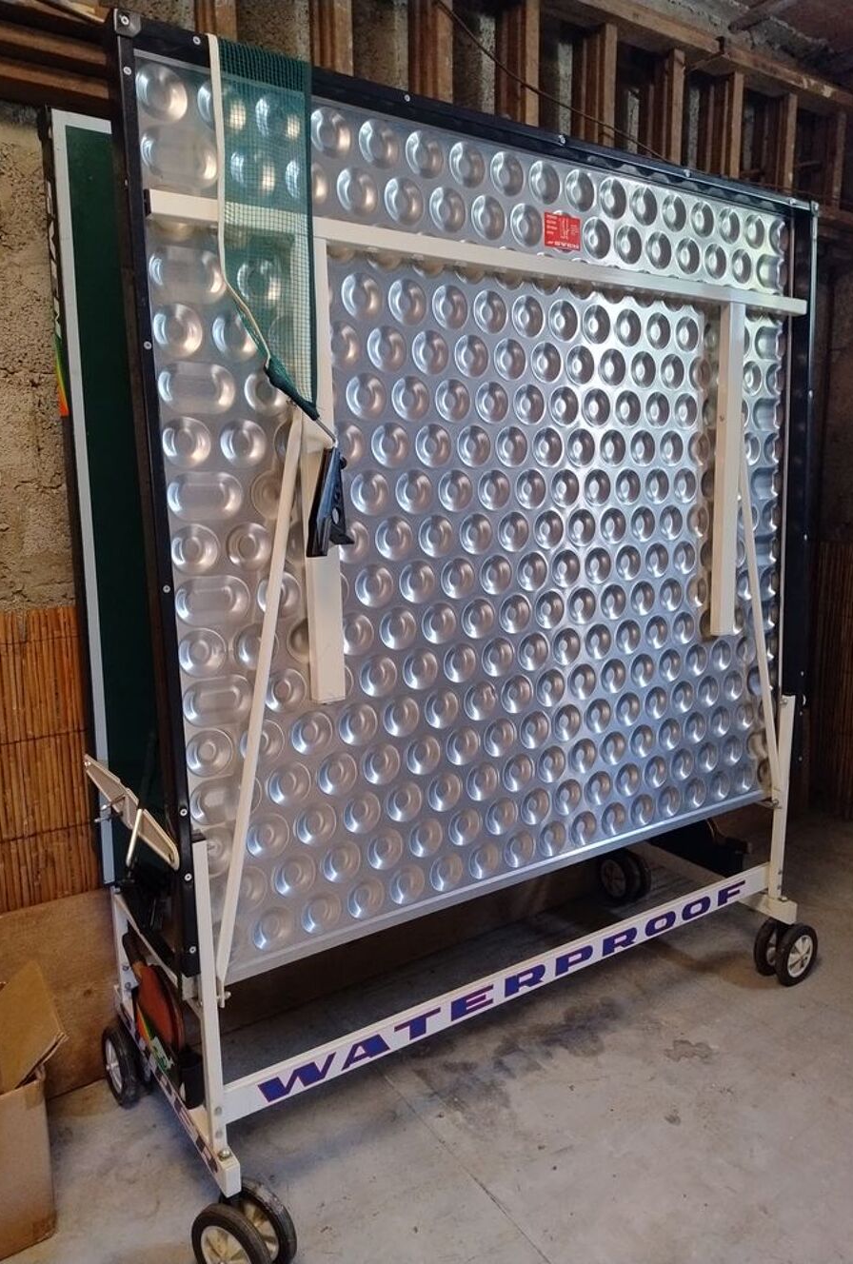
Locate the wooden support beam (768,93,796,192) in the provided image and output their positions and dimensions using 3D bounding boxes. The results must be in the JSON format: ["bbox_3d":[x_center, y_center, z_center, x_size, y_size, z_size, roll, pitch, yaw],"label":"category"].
[{"bbox_3d":[0.978,-1.332,2.423,0.044,0.255,0.055,-7,12,-33],"label":"wooden support beam"}]

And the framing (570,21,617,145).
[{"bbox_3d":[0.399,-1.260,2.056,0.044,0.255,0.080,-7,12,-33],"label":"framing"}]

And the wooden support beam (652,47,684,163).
[{"bbox_3d":[0.598,-1.284,2.176,0.044,0.255,0.062,-7,12,-33],"label":"wooden support beam"}]

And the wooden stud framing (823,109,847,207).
[{"bbox_3d":[1.180,-1.358,2.554,0.042,0.255,0.050,-7,12,-33],"label":"wooden stud framing"}]

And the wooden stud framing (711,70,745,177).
[{"bbox_3d":[0.786,-1.308,2.299,0.044,0.255,0.060,-7,12,-33],"label":"wooden stud framing"}]

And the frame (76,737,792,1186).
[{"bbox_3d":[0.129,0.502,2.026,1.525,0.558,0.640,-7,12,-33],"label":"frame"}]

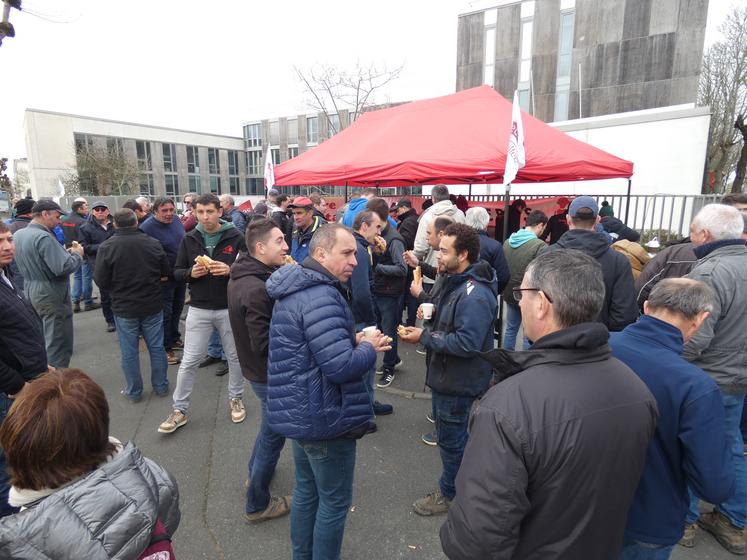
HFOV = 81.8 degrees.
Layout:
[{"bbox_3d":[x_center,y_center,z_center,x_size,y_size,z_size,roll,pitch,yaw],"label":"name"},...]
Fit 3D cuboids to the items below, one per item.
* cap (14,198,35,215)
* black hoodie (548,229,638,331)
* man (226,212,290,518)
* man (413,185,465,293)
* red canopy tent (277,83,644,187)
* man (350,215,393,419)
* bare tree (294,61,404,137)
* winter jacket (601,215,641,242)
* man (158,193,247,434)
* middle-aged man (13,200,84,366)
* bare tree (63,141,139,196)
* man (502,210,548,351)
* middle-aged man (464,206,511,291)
[{"bbox_3d":[-3.647,-0.791,4.528,0.190,0.150,0.250,-9,14,-38],"label":"cap"},{"bbox_3d":[1.540,0.042,3.034,0.560,0.800,0.370,5,12,24],"label":"black hoodie"},{"bbox_3d":[-0.621,0.518,2.393,0.480,1.710,0.520,-5,12,-25],"label":"man"},{"bbox_3d":[0.681,-0.003,4.385,0.580,1.880,0.380,-2,11,-7],"label":"man"},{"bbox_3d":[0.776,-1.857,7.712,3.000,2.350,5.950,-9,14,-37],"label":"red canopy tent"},{"bbox_3d":[-0.063,0.290,3.423,0.460,1.690,0.500,0,11,1],"label":"man"},{"bbox_3d":[-0.910,-4.893,16.367,4.500,7.000,4.200,0,11,0],"label":"bare tree"},{"bbox_3d":[3.382,-0.559,5.909,0.450,0.660,0.520,5,12,23],"label":"winter jacket"},{"bbox_3d":[-1.309,0.264,3.383,0.600,1.830,0.500,-1,11,-3],"label":"man"},{"bbox_3d":[-3.074,0.131,4.081,0.500,1.780,0.500,-10,15,-40],"label":"middle-aged man"},{"bbox_3d":[-13.916,-4.764,21.995,3.700,4.600,3.400,6,13,29],"label":"bare tree"},{"bbox_3d":[1.530,0.160,4.259,0.520,1.700,0.420,8,14,37],"label":"man"},{"bbox_3d":[1.060,0.165,4.158,0.540,1.730,0.380,4,12,18],"label":"middle-aged man"}]

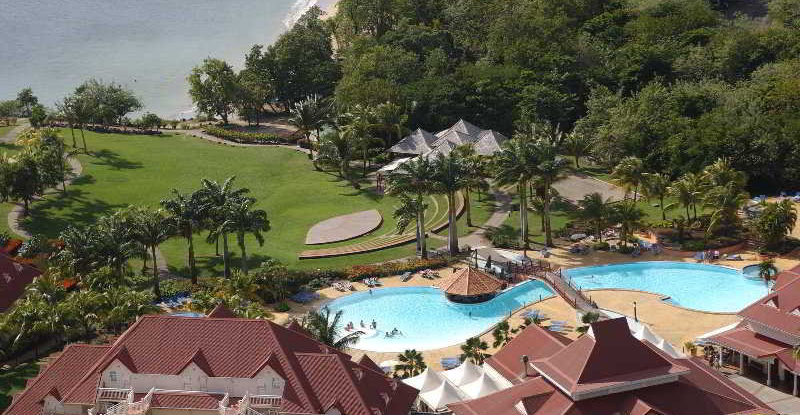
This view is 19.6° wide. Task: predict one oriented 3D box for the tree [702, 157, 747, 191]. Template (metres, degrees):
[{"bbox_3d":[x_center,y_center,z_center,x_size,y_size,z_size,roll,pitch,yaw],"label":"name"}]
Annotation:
[{"bbox_3d":[43.350,-2.580,309.040,6.000,8.520,6.000,1,18,8],"label":"tree"}]

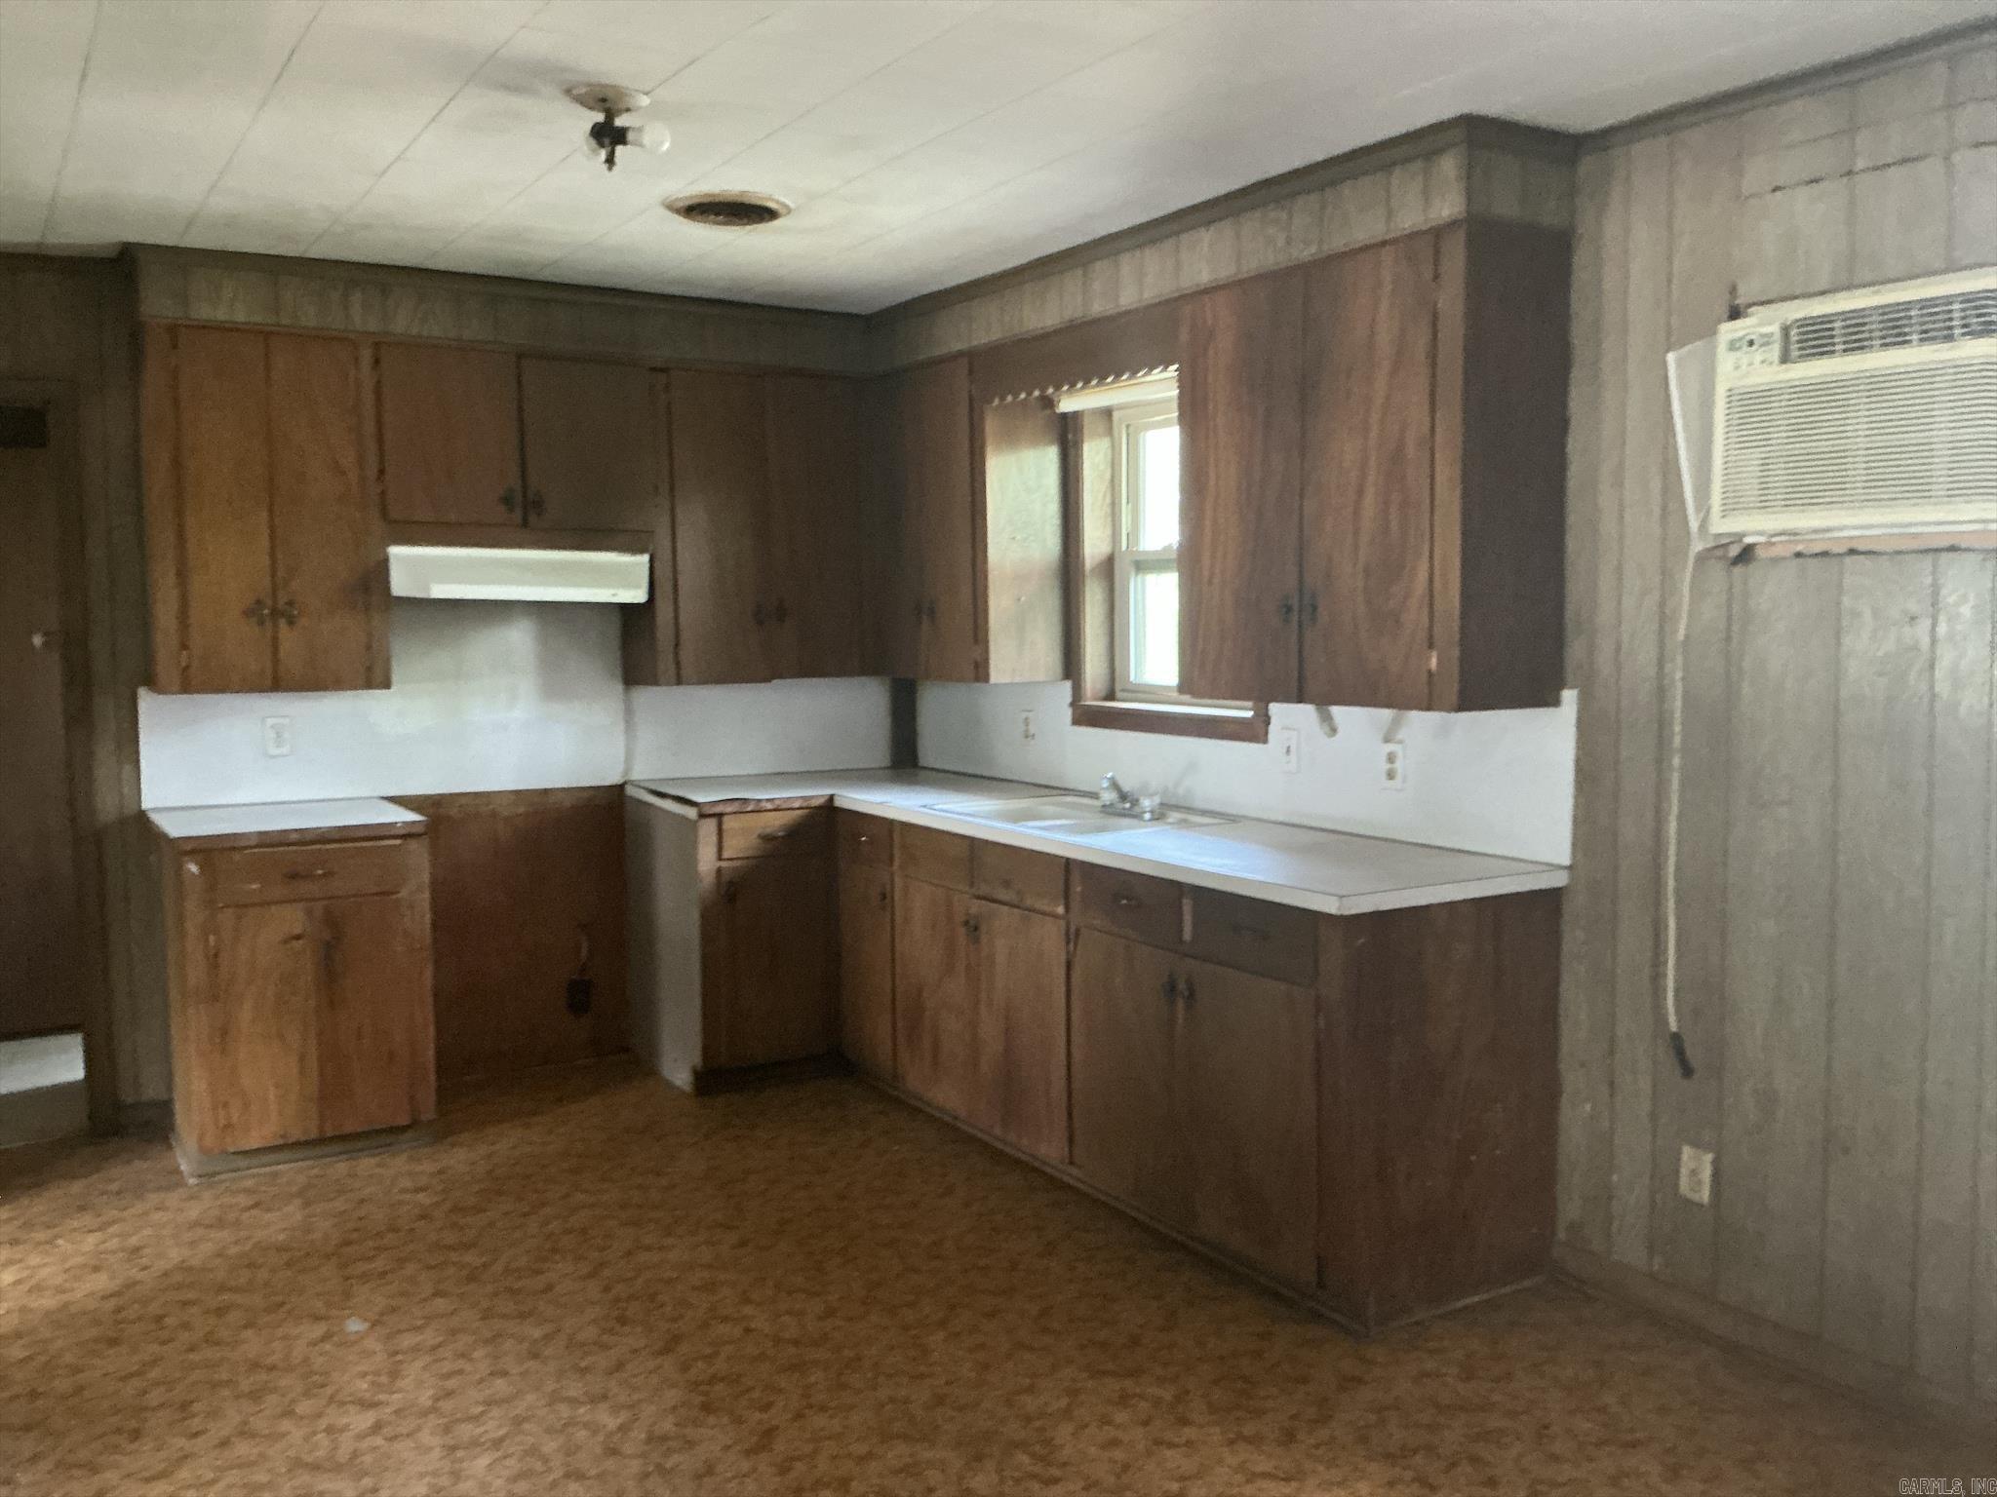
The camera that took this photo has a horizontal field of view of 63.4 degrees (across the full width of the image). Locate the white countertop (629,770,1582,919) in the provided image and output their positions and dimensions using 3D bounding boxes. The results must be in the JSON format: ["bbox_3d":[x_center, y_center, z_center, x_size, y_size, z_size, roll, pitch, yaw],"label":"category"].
[{"bbox_3d":[-0.007,0.209,4.423,1.090,0.048,2.888,-3,6,-32],"label":"white countertop"}]

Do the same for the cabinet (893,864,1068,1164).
[{"bbox_3d":[0.198,0.681,4.528,0.619,0.647,0.910,-3,6,-32],"label":"cabinet"}]

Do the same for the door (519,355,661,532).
[{"bbox_3d":[-1.242,-0.924,4.932,0.409,0.500,0.044,-3,5,-32],"label":"door"}]

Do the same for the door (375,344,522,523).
[{"bbox_3d":[-1.591,-0.908,4.715,0.392,0.504,0.044,-3,5,-32],"label":"door"}]

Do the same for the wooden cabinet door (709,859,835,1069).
[{"bbox_3d":[-0.689,0.654,4.987,0.413,0.617,0.025,-3,6,-32],"label":"wooden cabinet door"}]

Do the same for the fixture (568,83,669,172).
[{"bbox_3d":[-0.734,-1.169,3.090,0.189,0.134,0.189,-3,6,-32],"label":"fixture"}]

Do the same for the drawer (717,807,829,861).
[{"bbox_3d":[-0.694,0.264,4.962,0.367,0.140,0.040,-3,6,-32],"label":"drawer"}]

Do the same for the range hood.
[{"bbox_3d":[-1.487,-0.525,4.888,0.753,0.159,0.438,-3,6,-32],"label":"range hood"}]

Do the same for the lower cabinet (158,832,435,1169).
[{"bbox_3d":[-1.990,0.664,4.566,0.625,0.876,0.609,-3,6,-32],"label":"lower cabinet"}]

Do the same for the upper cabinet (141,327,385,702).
[{"bbox_3d":[-2.082,-0.654,4.573,0.597,0.990,0.324,-3,6,-32],"label":"upper cabinet"}]

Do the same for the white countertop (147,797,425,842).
[{"bbox_3d":[-1.997,0.211,4.526,0.630,0.040,0.610,-3,6,-32],"label":"white countertop"}]

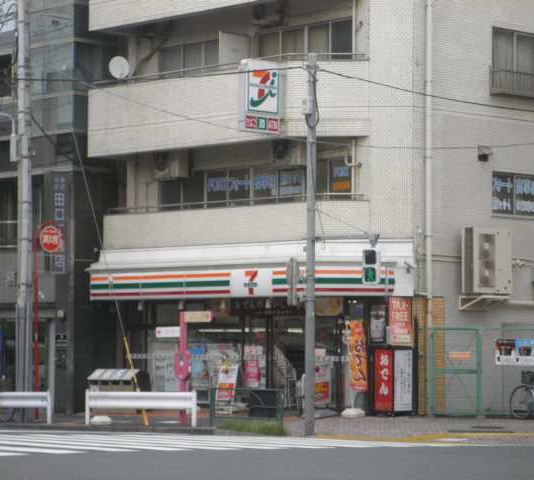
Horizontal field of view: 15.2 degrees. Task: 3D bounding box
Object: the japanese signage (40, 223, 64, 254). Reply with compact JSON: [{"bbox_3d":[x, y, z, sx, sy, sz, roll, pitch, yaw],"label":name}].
[{"bbox_3d":[-4.887,-0.016,45.200,0.570,0.570,0.070,3,-4,-42],"label":"japanese signage"}]

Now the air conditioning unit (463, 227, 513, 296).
[{"bbox_3d":[4.810,0.463,43.400,1.200,1.400,0.380,3,-4,-42],"label":"air conditioning unit"}]

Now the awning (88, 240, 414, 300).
[{"bbox_3d":[-0.594,0.689,43.146,8.279,1.149,1.992,-2,-4,40],"label":"awning"}]

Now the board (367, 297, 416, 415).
[{"bbox_3d":[2.572,2.383,41.200,0.971,2.413,0.200,0,-3,2],"label":"board"}]

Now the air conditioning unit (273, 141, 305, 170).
[{"bbox_3d":[0.467,-1.876,43.400,0.310,0.610,0.860,3,-4,-42],"label":"air conditioning unit"}]

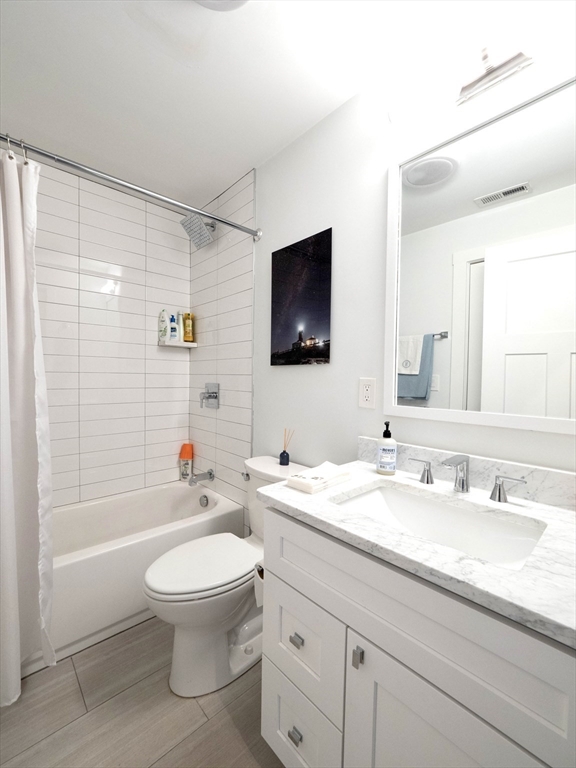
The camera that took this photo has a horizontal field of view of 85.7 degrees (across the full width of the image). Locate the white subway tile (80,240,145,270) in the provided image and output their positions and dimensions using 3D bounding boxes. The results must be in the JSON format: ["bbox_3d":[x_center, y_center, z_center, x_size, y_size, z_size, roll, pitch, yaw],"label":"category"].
[{"bbox_3d":[-1.150,-0.844,2.064,0.397,0.101,0.010,-1,2,-43],"label":"white subway tile"}]

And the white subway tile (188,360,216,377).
[{"bbox_3d":[-0.631,-0.126,2.313,0.010,0.102,0.406,-1,2,-43],"label":"white subway tile"}]

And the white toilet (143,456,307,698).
[{"bbox_3d":[-0.252,0.793,1.371,0.724,0.760,0.417,-1,2,-43],"label":"white toilet"}]

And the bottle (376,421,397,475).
[{"bbox_3d":[0.362,0.232,1.134,0.066,0.187,0.066,1,2,14],"label":"bottle"}]

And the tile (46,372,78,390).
[{"bbox_3d":[-1.450,-0.018,1.811,0.396,0.101,0.012,-1,2,-43],"label":"tile"}]

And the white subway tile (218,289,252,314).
[{"bbox_3d":[-0.344,-0.527,2.000,0.010,0.102,0.414,-1,2,-43],"label":"white subway tile"}]

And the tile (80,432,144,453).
[{"bbox_3d":[-1.179,0.395,2.119,0.401,0.101,0.010,-1,2,-43],"label":"tile"}]

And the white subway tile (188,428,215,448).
[{"bbox_3d":[-0.637,0.393,2.318,0.010,0.100,0.401,-1,2,-43],"label":"white subway tile"}]

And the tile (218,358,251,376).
[{"bbox_3d":[-0.345,-0.110,2.003,0.012,0.101,0.399,-1,2,-43],"label":"tile"}]

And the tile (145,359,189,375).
[{"bbox_3d":[-0.895,-0.126,2.335,0.331,0.101,0.010,-1,2,-43],"label":"tile"}]

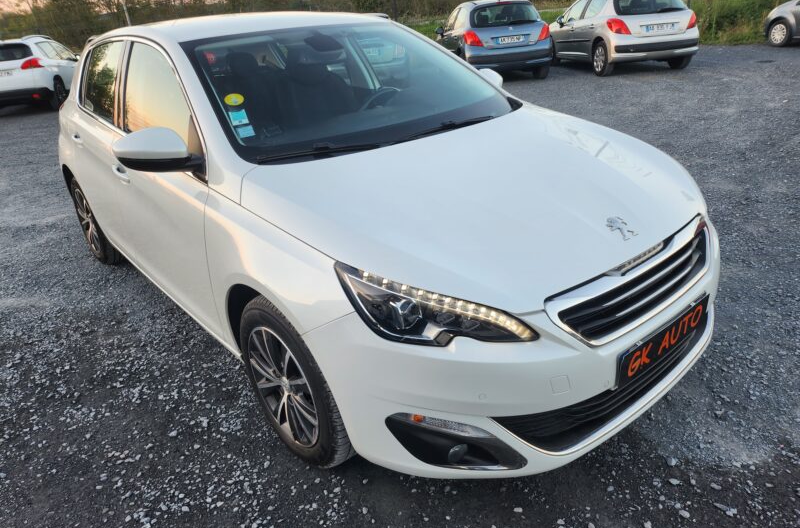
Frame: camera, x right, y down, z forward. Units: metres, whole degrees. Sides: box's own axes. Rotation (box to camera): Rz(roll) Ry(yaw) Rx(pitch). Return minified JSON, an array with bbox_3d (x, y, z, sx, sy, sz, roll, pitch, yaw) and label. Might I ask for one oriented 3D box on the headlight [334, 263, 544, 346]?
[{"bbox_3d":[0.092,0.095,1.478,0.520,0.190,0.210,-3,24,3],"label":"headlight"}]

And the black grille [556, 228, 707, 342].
[{"bbox_3d":[0.762,0.051,1.671,0.860,0.140,0.120,-22,30,-35],"label":"black grille"}]

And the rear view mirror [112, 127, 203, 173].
[{"bbox_3d":[-0.895,-0.414,2.034,0.260,0.180,0.170,-22,30,-35],"label":"rear view mirror"}]

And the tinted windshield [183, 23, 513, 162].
[{"bbox_3d":[-0.194,-0.841,2.457,1.430,0.140,0.900,-22,57,-35],"label":"tinted windshield"}]

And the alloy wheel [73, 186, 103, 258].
[{"bbox_3d":[-2.044,-0.315,3.788,0.170,0.450,0.450,-22,30,-35],"label":"alloy wheel"}]

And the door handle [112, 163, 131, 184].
[{"bbox_3d":[-1.271,-0.414,2.529,0.060,0.050,0.210,-22,30,-35],"label":"door handle"}]

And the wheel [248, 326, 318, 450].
[{"bbox_3d":[-0.341,0.398,1.930,0.170,0.450,0.450,-22,30,-35],"label":"wheel"}]

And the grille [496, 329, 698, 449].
[{"bbox_3d":[0.767,0.326,1.810,1.140,0.190,0.170,-22,30,-35],"label":"grille"}]

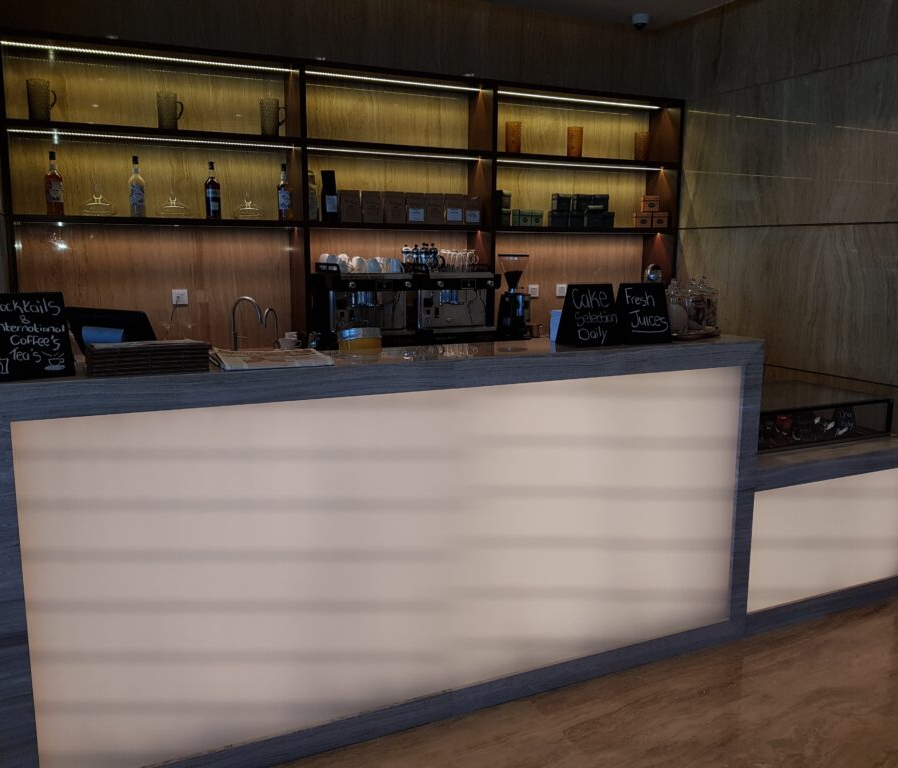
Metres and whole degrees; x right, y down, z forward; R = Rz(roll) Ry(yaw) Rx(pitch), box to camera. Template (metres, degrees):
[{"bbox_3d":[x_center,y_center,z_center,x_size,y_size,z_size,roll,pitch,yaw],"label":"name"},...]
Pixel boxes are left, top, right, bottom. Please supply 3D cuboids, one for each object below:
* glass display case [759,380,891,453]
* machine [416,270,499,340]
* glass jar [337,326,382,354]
[{"bbox_3d":[1.480,0.141,3.505,0.866,0.170,0.548,-4,10,-24],"label":"glass display case"},{"bbox_3d":[-0.046,-0.441,4.590,0.508,0.459,0.511,-4,10,-24],"label":"machine"},{"bbox_3d":[-0.282,-0.139,2.450,0.108,0.077,0.105,-4,10,-24],"label":"glass jar"}]

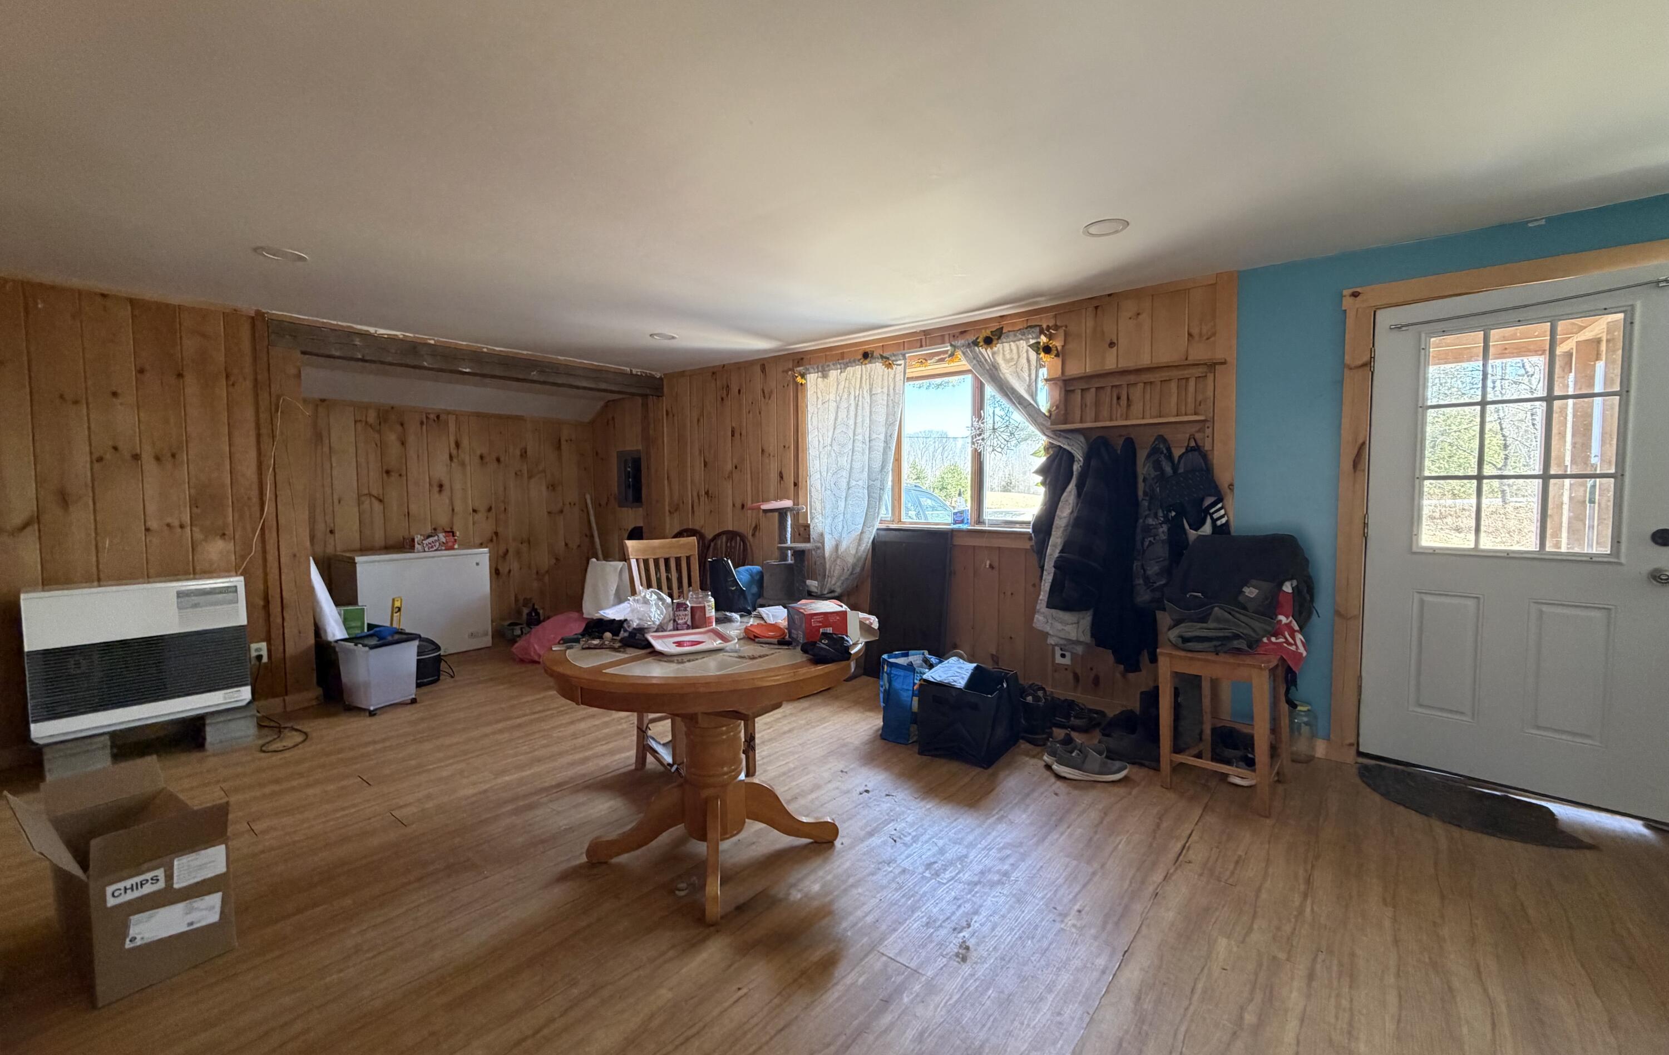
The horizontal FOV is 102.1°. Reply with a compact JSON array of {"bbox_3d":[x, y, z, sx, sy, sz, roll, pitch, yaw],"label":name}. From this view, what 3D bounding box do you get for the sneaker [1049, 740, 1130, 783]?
[{"bbox_3d":[1.132,1.024,2.979,0.322,0.141,0.116,0,3,3],"label":"sneaker"}]

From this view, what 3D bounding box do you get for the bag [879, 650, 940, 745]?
[{"bbox_3d":[0.405,0.869,3.509,0.186,0.400,0.382,2,4,31],"label":"bag"}]

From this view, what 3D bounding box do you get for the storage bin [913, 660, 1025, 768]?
[{"bbox_3d":[0.665,0.900,3.307,0.342,0.358,0.442,2,4,35],"label":"storage bin"}]

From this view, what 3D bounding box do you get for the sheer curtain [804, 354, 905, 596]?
[{"bbox_3d":[0.140,-0.325,4.746,0.880,1.660,0.140,2,4,39],"label":"sheer curtain"}]

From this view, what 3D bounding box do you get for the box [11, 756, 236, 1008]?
[{"bbox_3d":[-1.980,0.944,1.872,0.650,0.420,0.330,2,4,34],"label":"box"}]

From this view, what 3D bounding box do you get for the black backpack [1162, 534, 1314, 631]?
[{"bbox_3d":[1.749,0.253,2.927,0.480,0.440,0.350,2,4,40],"label":"black backpack"}]

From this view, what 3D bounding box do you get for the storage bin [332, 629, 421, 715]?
[{"bbox_3d":[-2.648,0.849,3.934,0.315,0.395,0.290,1,3,24],"label":"storage bin"}]

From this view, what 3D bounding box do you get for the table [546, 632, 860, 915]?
[{"bbox_3d":[-0.409,0.744,2.296,1.060,0.750,1.060,0,3,0],"label":"table"}]

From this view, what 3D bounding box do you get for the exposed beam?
[{"bbox_3d":[-2.525,-1.234,5.158,0.151,0.166,2.834,2,4,38],"label":"exposed beam"}]

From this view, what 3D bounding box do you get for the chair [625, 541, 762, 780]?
[{"bbox_3d":[-0.646,0.583,3.036,0.432,1.030,0.502,-3,4,-39],"label":"chair"}]

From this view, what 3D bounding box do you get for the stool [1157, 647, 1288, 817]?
[{"bbox_3d":[1.657,0.809,2.862,0.397,0.579,0.422,3,4,43],"label":"stool"}]

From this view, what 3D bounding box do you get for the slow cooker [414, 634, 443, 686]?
[{"bbox_3d":[-2.784,0.875,4.442,0.360,0.280,0.340,1,3,18],"label":"slow cooker"}]

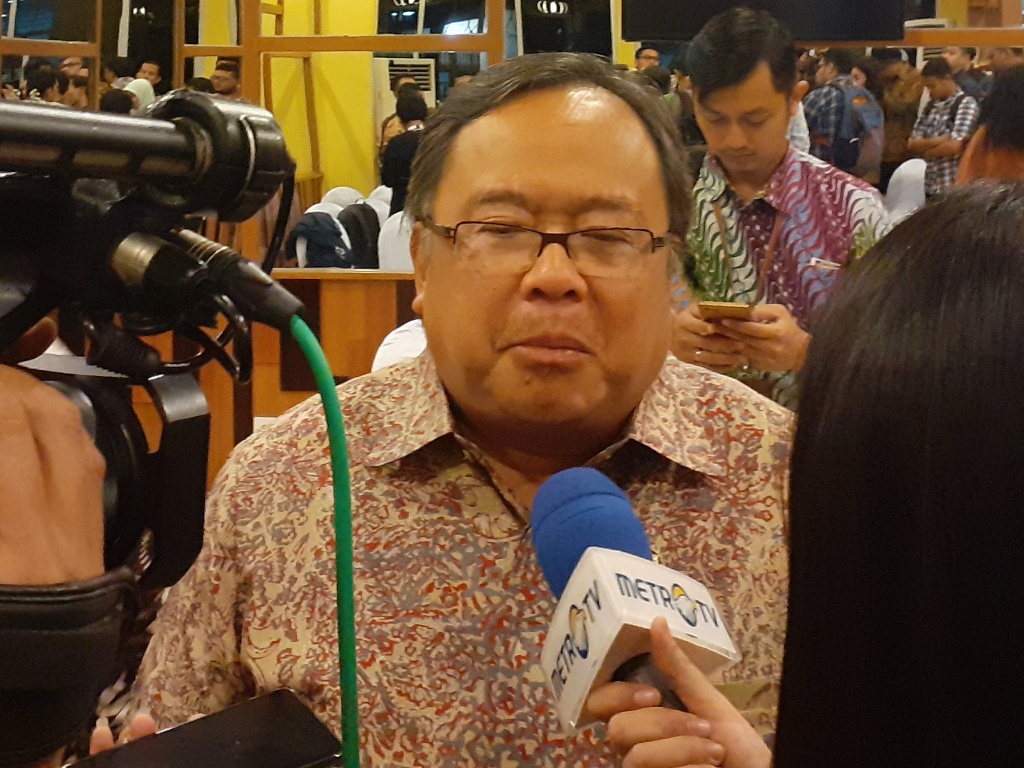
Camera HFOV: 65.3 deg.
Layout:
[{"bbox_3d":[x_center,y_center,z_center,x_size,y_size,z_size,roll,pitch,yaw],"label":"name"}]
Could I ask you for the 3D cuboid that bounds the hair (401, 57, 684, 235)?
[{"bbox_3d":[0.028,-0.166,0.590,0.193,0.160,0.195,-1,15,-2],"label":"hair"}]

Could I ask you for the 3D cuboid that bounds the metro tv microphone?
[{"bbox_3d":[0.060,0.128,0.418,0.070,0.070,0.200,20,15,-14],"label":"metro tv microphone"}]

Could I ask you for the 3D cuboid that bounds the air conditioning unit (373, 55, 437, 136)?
[{"bbox_3d":[-1.010,-2.195,7.725,0.530,1.800,0.360,-8,16,-27],"label":"air conditioning unit"}]

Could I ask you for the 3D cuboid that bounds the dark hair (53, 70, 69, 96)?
[{"bbox_3d":[-3.039,-2.032,5.400,0.200,0.220,0.180,11,18,37],"label":"dark hair"}]

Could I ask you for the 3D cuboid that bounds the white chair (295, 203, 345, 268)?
[{"bbox_3d":[-1.091,-0.573,4.643,0.430,0.930,0.500,-1,15,-6],"label":"white chair"}]

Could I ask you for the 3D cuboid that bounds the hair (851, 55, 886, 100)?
[{"bbox_3d":[2.187,-1.874,4.900,0.210,0.270,0.200,-14,20,-42],"label":"hair"}]

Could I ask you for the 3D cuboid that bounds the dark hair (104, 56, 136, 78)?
[{"bbox_3d":[-2.598,-2.094,5.300,0.210,0.170,0.190,-9,17,-30],"label":"dark hair"}]

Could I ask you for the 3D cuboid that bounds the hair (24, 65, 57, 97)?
[{"bbox_3d":[-3.070,-1.956,5.200,0.220,0.210,0.190,-5,15,-18],"label":"hair"}]

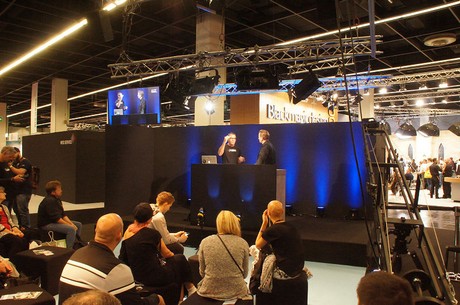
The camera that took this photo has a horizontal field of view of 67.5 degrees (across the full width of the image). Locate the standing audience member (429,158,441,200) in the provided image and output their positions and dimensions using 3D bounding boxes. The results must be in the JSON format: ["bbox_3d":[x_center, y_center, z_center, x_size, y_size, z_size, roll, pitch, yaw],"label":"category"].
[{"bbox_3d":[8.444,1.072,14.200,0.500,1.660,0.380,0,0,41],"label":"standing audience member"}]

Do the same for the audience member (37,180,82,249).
[{"bbox_3d":[-2.813,1.081,5.750,0.850,1.210,0.520,0,0,-26],"label":"audience member"}]

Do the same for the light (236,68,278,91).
[{"bbox_3d":[0.507,-1.337,6.350,0.700,0.370,0.360,0,-1,14],"label":"light"}]

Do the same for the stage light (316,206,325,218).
[{"bbox_3d":[1.898,1.270,7.200,0.180,0.220,0.180,0,0,20],"label":"stage light"}]

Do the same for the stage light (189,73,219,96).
[{"bbox_3d":[-0.496,-1.323,6.700,0.580,0.410,0.340,0,-1,34],"label":"stage light"}]

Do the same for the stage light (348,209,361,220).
[{"bbox_3d":[2.529,1.268,6.980,0.200,0.220,0.190,0,0,20],"label":"stage light"}]

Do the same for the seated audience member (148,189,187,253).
[{"bbox_3d":[-0.800,1.122,4.500,0.720,1.220,0.460,2,-2,-41],"label":"seated audience member"}]

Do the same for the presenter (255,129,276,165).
[{"bbox_3d":[0.721,0.457,6.900,0.420,1.820,0.520,0,0,3],"label":"presenter"}]

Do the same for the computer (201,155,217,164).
[{"bbox_3d":[-0.395,0.174,6.700,0.330,0.220,0.260,0,0,6],"label":"computer"}]

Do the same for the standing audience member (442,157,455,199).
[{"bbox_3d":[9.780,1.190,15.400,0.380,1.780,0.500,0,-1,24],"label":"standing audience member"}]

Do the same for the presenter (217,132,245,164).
[{"bbox_3d":[0.015,0.504,7.100,0.570,1.800,0.430,1,-1,-12],"label":"presenter"}]

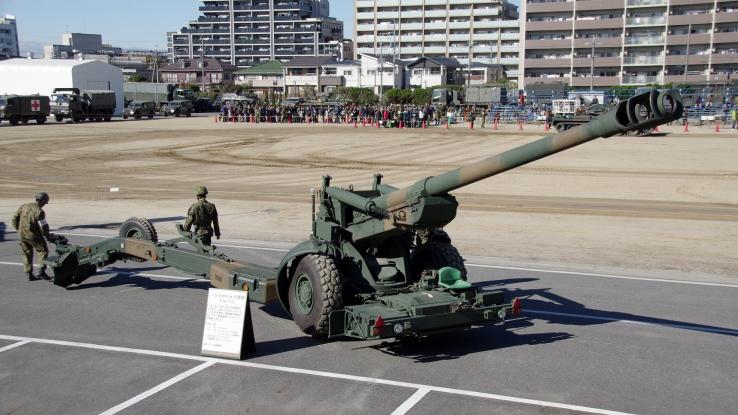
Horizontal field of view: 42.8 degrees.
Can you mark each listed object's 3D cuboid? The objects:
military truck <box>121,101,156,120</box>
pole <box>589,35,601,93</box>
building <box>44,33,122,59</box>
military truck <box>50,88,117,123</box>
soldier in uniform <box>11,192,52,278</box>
[{"bbox_3d":[-24.518,-10.536,100.503,1.770,1.970,4.140,3,8,19],"label":"military truck"},{"bbox_3d":[27.647,-16.412,115.833,1.600,9.900,0.400,2,8,10],"label":"pole"},{"bbox_3d":[-83.881,-42.443,279.328,8.000,18.500,27.000,4,9,28],"label":"building"},{"bbox_3d":[-27.295,-9.800,90.514,2.480,3.150,7.150,3,8,19],"label":"military truck"},{"bbox_3d":[-6.731,0.580,18.849,0.650,1.730,0.550,7,10,42],"label":"soldier in uniform"}]

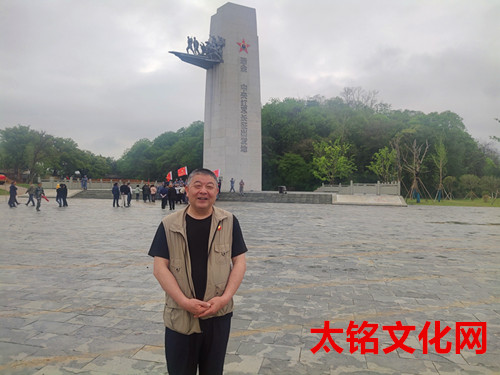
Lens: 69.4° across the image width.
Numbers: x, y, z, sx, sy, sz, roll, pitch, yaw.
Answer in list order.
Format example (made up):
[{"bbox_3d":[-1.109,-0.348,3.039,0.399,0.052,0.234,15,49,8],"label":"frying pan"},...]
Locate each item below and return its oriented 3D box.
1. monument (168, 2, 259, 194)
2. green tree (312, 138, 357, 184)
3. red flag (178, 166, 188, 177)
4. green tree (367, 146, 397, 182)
[{"bbox_3d":[-5.200,-12.330,50.400,12.500,25.800,6.300,0,0,-32],"label":"monument"},{"bbox_3d":[13.104,-3.053,56.000,6.450,9.090,6.200,1,0,0],"label":"green tree"},{"bbox_3d":[-7.111,-1.685,38.500,1.000,1.030,0.350,0,0,-6],"label":"red flag"},{"bbox_3d":[18.208,-2.057,50.000,3.990,7.240,4.000,1,0,0],"label":"green tree"}]

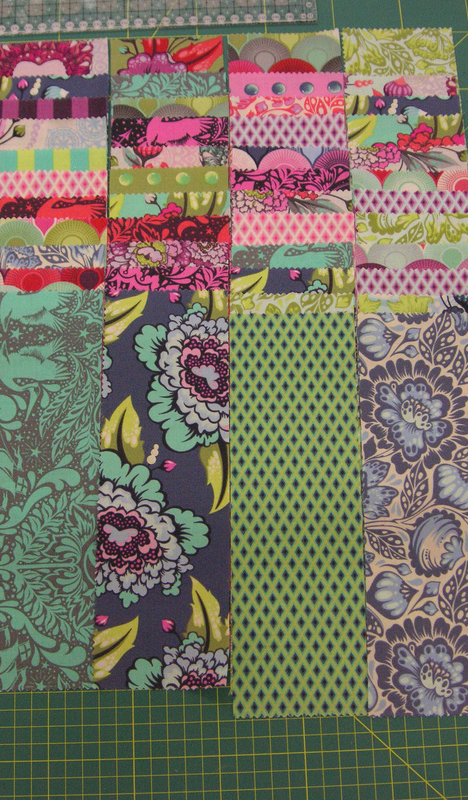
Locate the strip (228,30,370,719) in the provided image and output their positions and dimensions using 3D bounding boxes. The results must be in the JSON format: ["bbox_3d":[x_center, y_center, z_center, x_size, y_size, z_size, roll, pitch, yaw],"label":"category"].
[{"bbox_3d":[0.038,-0.042,0.757,0.084,0.010,0.484,0,71,-1],"label":"strip"}]

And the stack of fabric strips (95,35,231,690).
[{"bbox_3d":[-0.045,-0.046,0.753,0.083,0.007,0.454,-1,71,-1],"label":"stack of fabric strips"}]

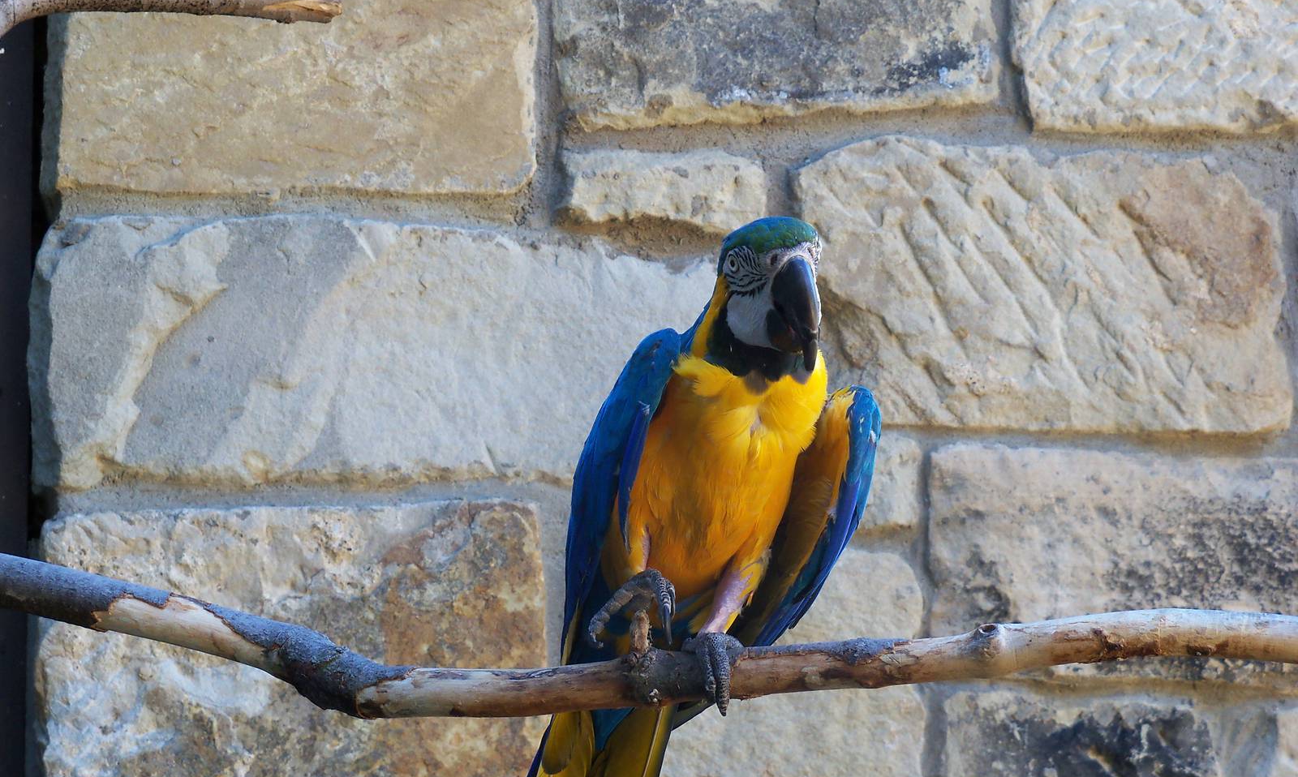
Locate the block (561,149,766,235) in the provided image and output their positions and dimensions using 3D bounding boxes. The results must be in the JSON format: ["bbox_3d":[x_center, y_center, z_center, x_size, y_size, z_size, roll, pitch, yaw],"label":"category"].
[{"bbox_3d":[0.015,-0.138,2.969,0.149,0.062,0.110,0,-6,4],"label":"block"}]

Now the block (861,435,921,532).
[{"bbox_3d":[0.156,0.074,2.932,0.090,0.071,0.100,0,-6,4],"label":"block"}]

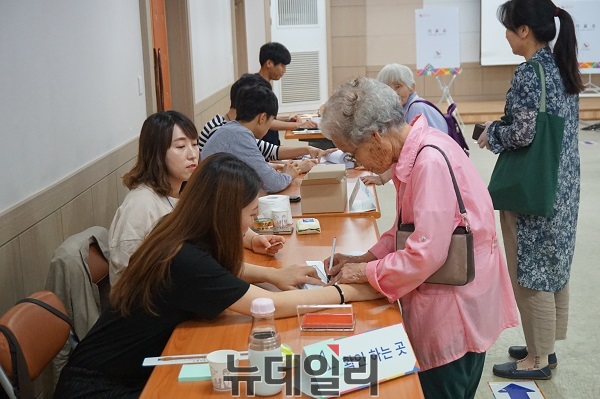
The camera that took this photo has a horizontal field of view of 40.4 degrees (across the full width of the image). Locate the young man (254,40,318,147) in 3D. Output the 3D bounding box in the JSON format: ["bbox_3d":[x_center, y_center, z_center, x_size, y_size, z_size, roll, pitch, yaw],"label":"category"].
[{"bbox_3d":[-0.171,-0.364,5.854,0.620,1.420,0.500,-2,11,0],"label":"young man"}]

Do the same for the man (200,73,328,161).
[{"bbox_3d":[-0.238,-0.097,4.808,0.750,1.310,0.520,-4,11,-9],"label":"man"}]

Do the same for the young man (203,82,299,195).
[{"bbox_3d":[-0.285,0.035,4.255,0.640,1.270,0.520,-4,11,-9],"label":"young man"}]

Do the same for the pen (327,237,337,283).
[{"bbox_3d":[0.100,0.189,2.544,0.010,0.142,0.010,8,5,2],"label":"pen"}]

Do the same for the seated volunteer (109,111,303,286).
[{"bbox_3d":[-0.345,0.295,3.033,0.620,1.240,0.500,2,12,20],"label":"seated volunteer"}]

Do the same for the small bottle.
[{"bbox_3d":[-0.074,0.314,1.747,0.072,0.198,0.072,-2,11,2],"label":"small bottle"}]

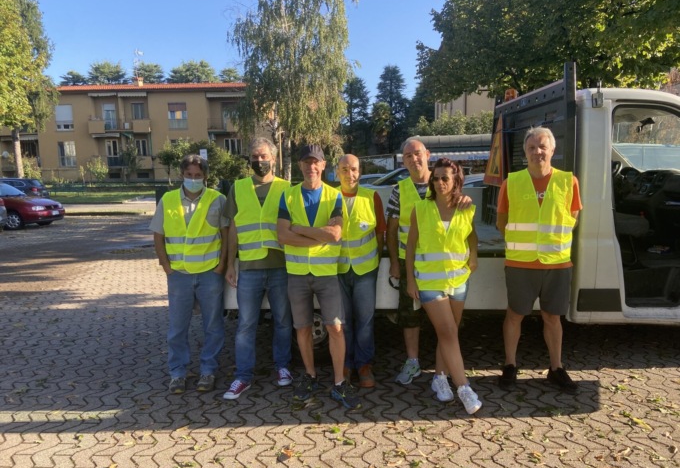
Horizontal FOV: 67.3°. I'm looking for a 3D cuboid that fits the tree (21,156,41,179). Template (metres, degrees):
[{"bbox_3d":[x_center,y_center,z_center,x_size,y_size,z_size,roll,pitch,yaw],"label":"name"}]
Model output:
[{"bbox_3d":[-20.538,-4.294,34.000,1.300,1.700,1.300,-1,7,0],"label":"tree"}]

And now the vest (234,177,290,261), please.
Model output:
[{"bbox_3d":[-0.540,-0.102,3.579,0.390,0.570,0.260,-2,7,-6],"label":"vest"}]

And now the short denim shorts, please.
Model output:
[{"bbox_3d":[0.701,0.347,3.445,0.320,0.240,0.230,-1,7,5],"label":"short denim shorts"}]

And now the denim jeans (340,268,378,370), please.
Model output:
[{"bbox_3d":[0.128,0.587,3.724,0.330,0.780,0.250,-1,7,7],"label":"denim jeans"}]

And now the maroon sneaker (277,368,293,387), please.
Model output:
[{"bbox_3d":[-0.433,1.047,3.905,0.105,0.110,0.290,-2,7,-12],"label":"maroon sneaker"}]

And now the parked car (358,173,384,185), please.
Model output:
[{"bbox_3d":[1.284,-1.544,19.000,4.200,1.470,1.750,-4,8,-21],"label":"parked car"}]

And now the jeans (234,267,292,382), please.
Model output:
[{"bbox_3d":[-0.549,0.621,3.665,0.400,0.860,0.300,-2,7,-3],"label":"jeans"}]

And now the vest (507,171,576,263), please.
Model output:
[{"bbox_3d":[1.485,-0.136,3.820,0.490,0.700,0.300,1,7,13],"label":"vest"}]

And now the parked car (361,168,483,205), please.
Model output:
[{"bbox_3d":[2.793,-1.372,17.500,4.150,1.520,1.760,-4,8,-23],"label":"parked car"}]

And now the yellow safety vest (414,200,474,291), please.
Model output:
[{"bbox_3d":[0.748,0.069,3.700,0.425,0.655,0.270,0,7,3],"label":"yellow safety vest"}]

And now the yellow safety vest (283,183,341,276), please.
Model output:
[{"bbox_3d":[-0.192,-0.046,3.630,0.420,0.660,0.280,-1,7,-2],"label":"yellow safety vest"}]

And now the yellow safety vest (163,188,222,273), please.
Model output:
[{"bbox_3d":[-1.054,-0.025,3.648,0.400,0.590,0.260,-2,7,-2],"label":"yellow safety vest"}]

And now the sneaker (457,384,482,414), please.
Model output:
[{"bbox_3d":[0.853,1.057,3.372,0.105,0.120,0.270,-2,7,-7],"label":"sneaker"}]

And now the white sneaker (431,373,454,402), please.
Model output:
[{"bbox_3d":[0.729,1.070,3.630,0.103,0.115,0.270,-1,7,-6],"label":"white sneaker"}]

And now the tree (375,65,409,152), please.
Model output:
[{"bbox_3d":[5.849,-12.073,58.000,4.300,12.800,4.300,-1,7,0],"label":"tree"}]

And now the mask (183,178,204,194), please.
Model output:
[{"bbox_3d":[-1.007,-0.333,3.511,0.150,0.110,0.090,-3,7,-10],"label":"mask"}]

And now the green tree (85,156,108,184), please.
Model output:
[{"bbox_3d":[-17.641,-4.650,37.000,1.500,2.100,1.500,-1,7,0],"label":"green tree"}]

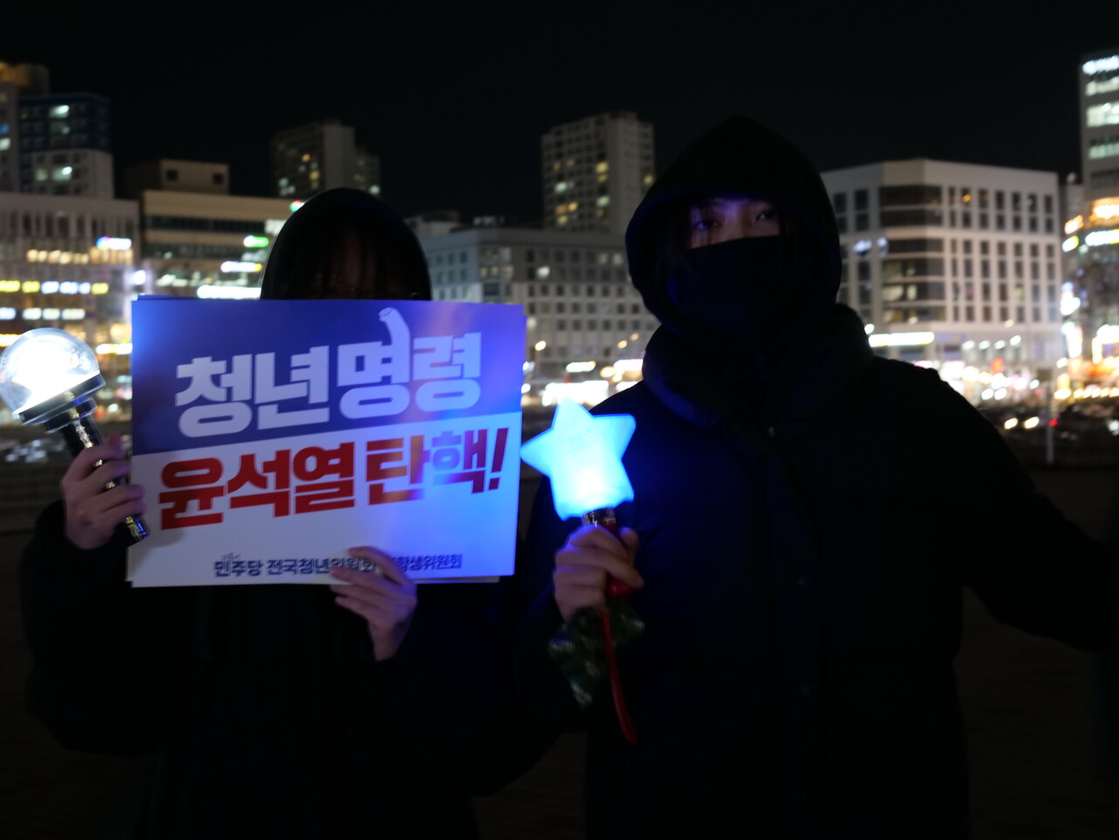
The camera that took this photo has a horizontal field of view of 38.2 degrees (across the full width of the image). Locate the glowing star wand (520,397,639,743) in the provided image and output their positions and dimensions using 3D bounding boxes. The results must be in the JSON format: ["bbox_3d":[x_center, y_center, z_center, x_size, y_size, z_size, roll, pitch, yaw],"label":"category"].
[{"bbox_3d":[0.044,0.138,1.500,0.110,0.321,0.055,-12,0,6],"label":"glowing star wand"}]

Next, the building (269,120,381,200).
[{"bbox_3d":[-65.631,-41.082,462.945,18.500,82.027,30.000,-3,1,-38],"label":"building"}]

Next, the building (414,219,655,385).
[{"bbox_3d":[-1.116,-20.475,345.034,52.000,38.459,30.000,-3,1,-38],"label":"building"}]

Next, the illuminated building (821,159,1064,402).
[{"bbox_3d":[58.486,-21.406,270.061,39.130,37.373,32.000,-3,1,-38],"label":"illuminated building"}]

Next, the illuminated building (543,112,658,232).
[{"bbox_3d":[11.124,-38.911,414.178,15.500,72.847,28.000,-3,1,-38],"label":"illuminated building"}]

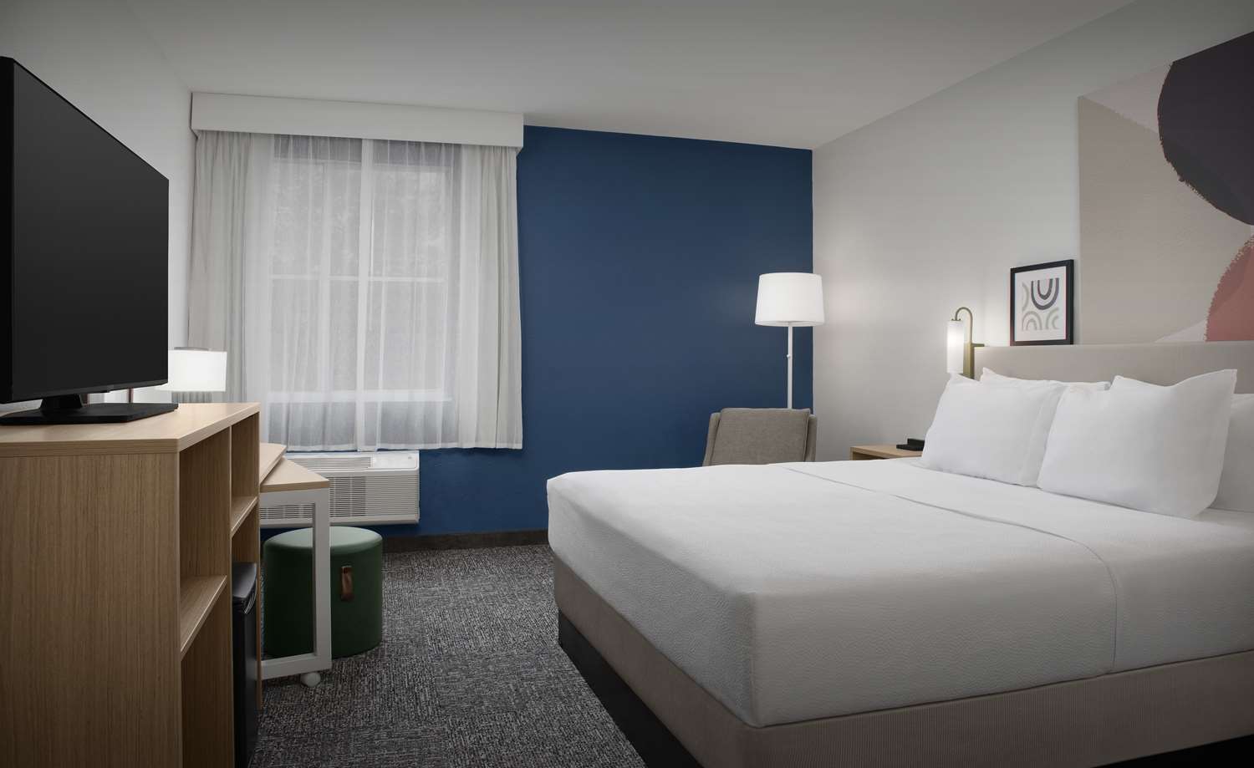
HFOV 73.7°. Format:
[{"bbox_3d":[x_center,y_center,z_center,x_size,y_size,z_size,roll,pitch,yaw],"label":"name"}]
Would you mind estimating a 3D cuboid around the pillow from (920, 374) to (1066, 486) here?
[{"bbox_3d":[1.515,0.171,3.349,0.180,0.420,0.660,17,-3,-17],"label":"pillow"}]

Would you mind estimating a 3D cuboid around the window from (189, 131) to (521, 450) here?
[{"bbox_3d":[-1.440,-0.479,4.608,1.680,1.700,0.160,-1,2,-17],"label":"window"}]

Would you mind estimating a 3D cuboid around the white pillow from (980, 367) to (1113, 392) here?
[{"bbox_3d":[1.702,0.165,3.386,0.180,0.430,0.680,12,-2,-17],"label":"white pillow"}]

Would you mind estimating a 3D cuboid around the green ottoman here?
[{"bbox_3d":[-1.203,0.811,3.339,0.440,0.430,0.440,-1,2,-17],"label":"green ottoman"}]

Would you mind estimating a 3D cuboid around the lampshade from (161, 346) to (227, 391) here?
[{"bbox_3d":[-1.681,-0.050,3.226,0.270,0.180,0.270,-1,2,-17],"label":"lampshade"}]

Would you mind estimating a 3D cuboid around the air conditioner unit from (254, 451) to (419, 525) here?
[{"bbox_3d":[-1.693,0.583,4.568,1.070,0.410,0.210,-1,2,-17],"label":"air conditioner unit"}]

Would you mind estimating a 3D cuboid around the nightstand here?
[{"bbox_3d":[1.443,0.666,4.138,0.460,0.660,0.500,-1,2,-17],"label":"nightstand"}]

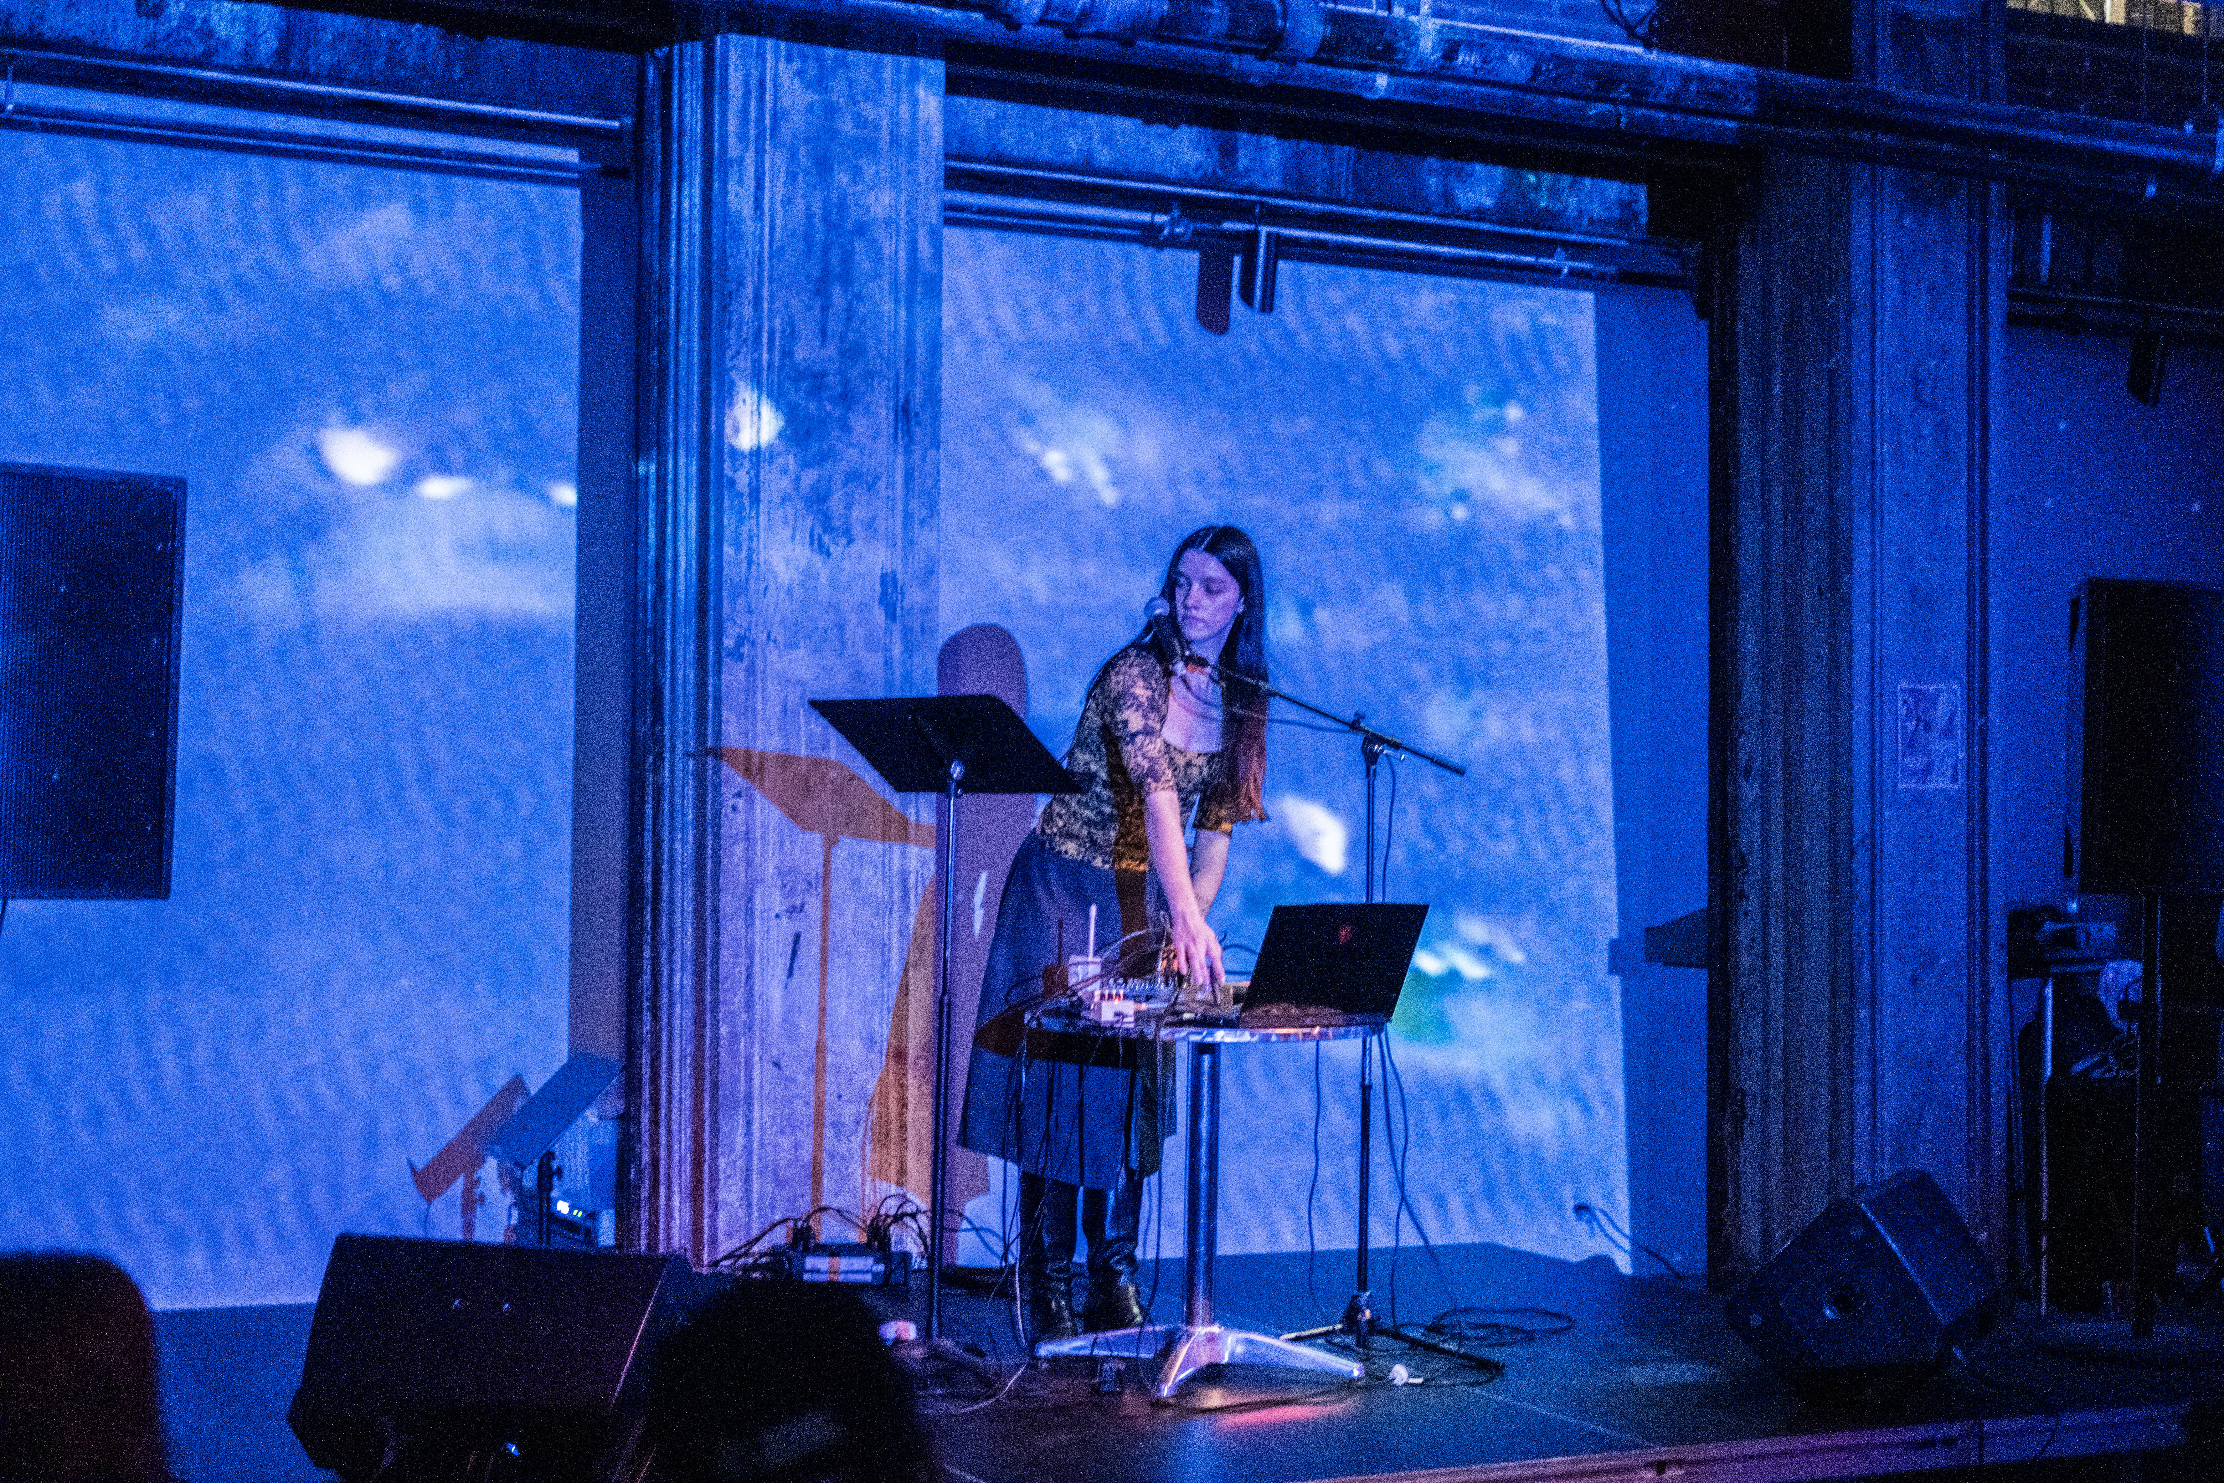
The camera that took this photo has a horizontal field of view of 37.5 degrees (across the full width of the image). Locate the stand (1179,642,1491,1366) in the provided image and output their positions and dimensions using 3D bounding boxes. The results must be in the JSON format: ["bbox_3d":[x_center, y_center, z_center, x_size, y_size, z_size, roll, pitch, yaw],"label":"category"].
[{"bbox_3d":[0.473,0.534,6.727,0.660,1.420,0.550,1,-2,-5],"label":"stand"}]

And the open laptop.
[{"bbox_3d":[0.357,0.434,6.442,0.380,0.237,0.360,2,-3,-35],"label":"open laptop"}]

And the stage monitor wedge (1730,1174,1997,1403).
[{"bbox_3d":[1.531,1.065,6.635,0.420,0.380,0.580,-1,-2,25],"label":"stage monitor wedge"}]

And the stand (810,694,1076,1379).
[{"bbox_3d":[-0.336,0.576,6.559,0.510,1.320,0.480,-1,-3,42],"label":"stand"}]

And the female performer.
[{"bbox_3d":[0.009,0.411,6.885,0.500,1.680,0.680,2,-3,-37],"label":"female performer"}]

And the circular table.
[{"bbox_3d":[0.181,0.895,6.553,0.720,0.690,0.720,0,-2,0],"label":"circular table"}]

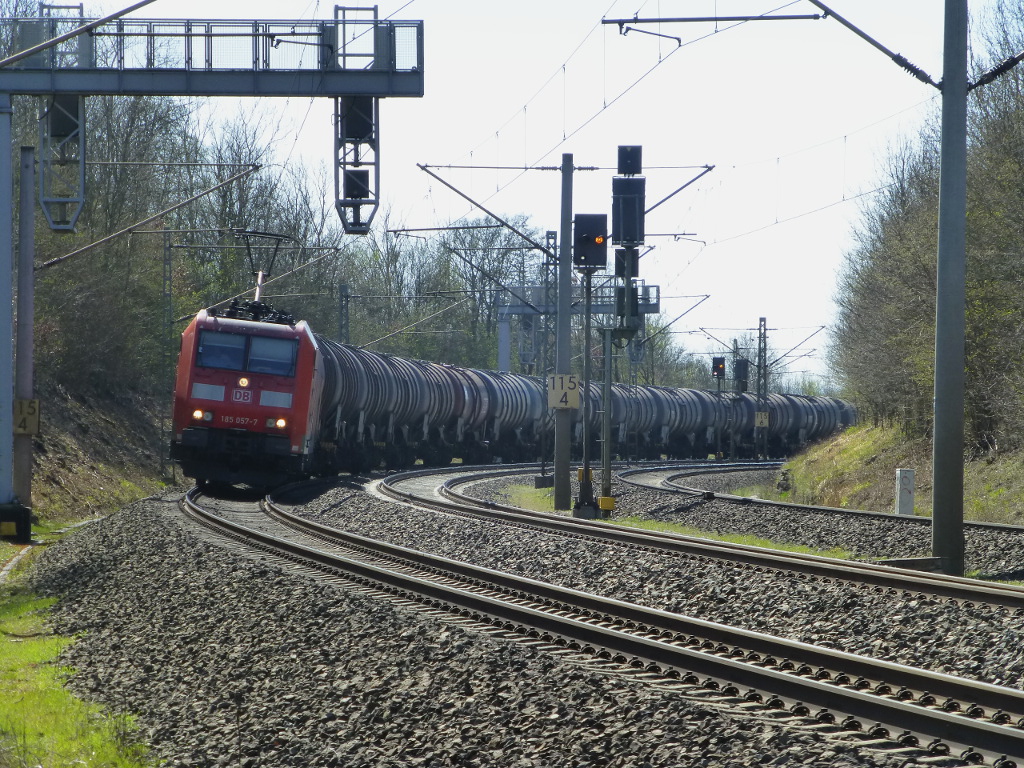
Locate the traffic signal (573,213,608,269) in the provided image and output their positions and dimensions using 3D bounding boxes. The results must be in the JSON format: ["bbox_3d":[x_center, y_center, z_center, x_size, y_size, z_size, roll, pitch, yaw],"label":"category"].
[{"bbox_3d":[1.621,-2.924,113.500,0.670,1.130,0.400,1,0,-4],"label":"traffic signal"}]

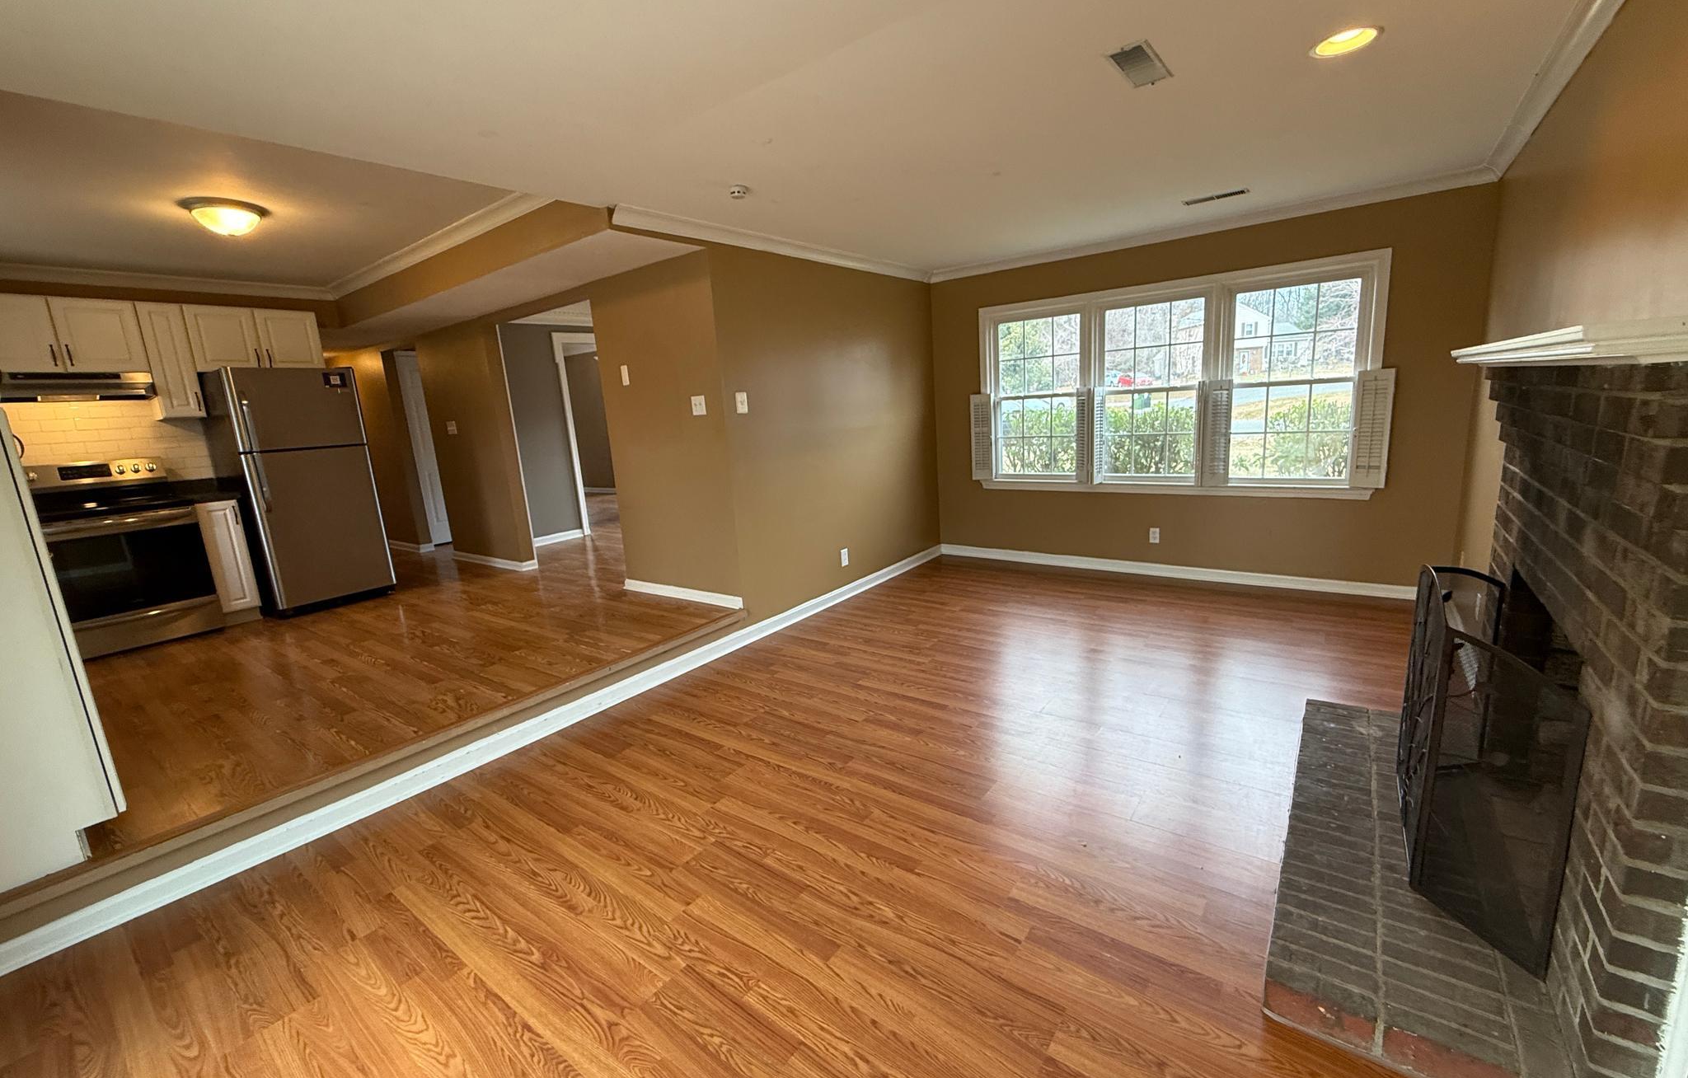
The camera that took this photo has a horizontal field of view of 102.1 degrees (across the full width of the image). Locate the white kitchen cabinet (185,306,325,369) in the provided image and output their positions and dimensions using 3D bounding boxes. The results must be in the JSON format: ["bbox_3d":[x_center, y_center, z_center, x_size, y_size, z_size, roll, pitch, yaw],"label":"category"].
[{"bbox_3d":[-4.338,-1.441,5.015,0.330,0.420,0.745,5,14,37],"label":"white kitchen cabinet"}]

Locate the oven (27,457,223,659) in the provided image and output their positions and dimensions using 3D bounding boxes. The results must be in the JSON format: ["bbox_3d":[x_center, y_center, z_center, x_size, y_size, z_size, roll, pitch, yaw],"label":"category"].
[{"bbox_3d":[-4.682,0.092,4.383,0.700,1.160,0.760,5,14,37],"label":"oven"}]

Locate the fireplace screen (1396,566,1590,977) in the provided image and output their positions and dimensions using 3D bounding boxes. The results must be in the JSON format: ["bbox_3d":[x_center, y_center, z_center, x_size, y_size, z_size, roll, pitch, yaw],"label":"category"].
[{"bbox_3d":[1.857,0.533,2.032,0.265,0.795,1.140,5,14,37],"label":"fireplace screen"}]

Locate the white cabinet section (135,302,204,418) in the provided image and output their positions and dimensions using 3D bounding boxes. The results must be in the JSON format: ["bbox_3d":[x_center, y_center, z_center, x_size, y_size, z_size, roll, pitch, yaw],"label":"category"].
[{"bbox_3d":[-4.714,-1.221,4.759,0.320,0.758,0.222,5,14,36],"label":"white cabinet section"}]

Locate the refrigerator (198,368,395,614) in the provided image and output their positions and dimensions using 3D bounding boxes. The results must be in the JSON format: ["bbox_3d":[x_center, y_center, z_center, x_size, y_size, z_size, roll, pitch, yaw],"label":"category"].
[{"bbox_3d":[-3.993,-0.368,5.058,0.750,1.709,0.705,5,14,37],"label":"refrigerator"}]

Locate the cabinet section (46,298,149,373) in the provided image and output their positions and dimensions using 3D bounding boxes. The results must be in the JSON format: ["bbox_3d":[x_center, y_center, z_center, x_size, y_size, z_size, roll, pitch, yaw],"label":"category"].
[{"bbox_3d":[-4.906,-1.312,4.489,0.320,0.453,0.383,5,14,36],"label":"cabinet section"}]

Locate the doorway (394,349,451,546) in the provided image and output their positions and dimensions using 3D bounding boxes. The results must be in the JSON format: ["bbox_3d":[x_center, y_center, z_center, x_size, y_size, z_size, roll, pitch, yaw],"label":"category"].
[{"bbox_3d":[-4.257,-0.975,7.394,0.080,2.021,0.740,5,14,37],"label":"doorway"}]

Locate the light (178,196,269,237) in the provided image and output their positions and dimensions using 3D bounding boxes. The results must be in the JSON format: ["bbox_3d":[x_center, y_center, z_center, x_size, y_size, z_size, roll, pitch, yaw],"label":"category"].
[{"bbox_3d":[-3.179,-1.623,3.515,0.360,0.140,0.360,5,14,37],"label":"light"}]

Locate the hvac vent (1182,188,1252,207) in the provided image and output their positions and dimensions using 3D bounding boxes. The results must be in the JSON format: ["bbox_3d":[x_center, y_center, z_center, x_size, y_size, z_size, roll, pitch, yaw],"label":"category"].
[{"bbox_3d":[2.126,-1.933,3.901,0.340,0.020,0.145,5,14,37],"label":"hvac vent"}]

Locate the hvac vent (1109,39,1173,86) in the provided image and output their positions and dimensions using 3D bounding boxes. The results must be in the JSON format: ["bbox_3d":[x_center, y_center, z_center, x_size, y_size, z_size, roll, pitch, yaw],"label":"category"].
[{"bbox_3d":[0.969,-1.522,2.223,0.135,0.020,0.337,5,14,37],"label":"hvac vent"}]

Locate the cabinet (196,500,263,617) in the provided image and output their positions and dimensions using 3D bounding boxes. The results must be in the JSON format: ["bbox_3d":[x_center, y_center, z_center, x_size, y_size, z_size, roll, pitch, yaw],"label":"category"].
[{"bbox_3d":[-4.381,0.123,4.796,0.620,0.800,0.220,5,14,37],"label":"cabinet"}]

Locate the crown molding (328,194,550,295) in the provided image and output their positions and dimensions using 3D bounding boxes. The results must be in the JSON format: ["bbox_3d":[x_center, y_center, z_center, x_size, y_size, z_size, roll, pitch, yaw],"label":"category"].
[{"bbox_3d":[-2.727,-1.883,4.440,3.520,0.077,0.075,5,14,37],"label":"crown molding"}]

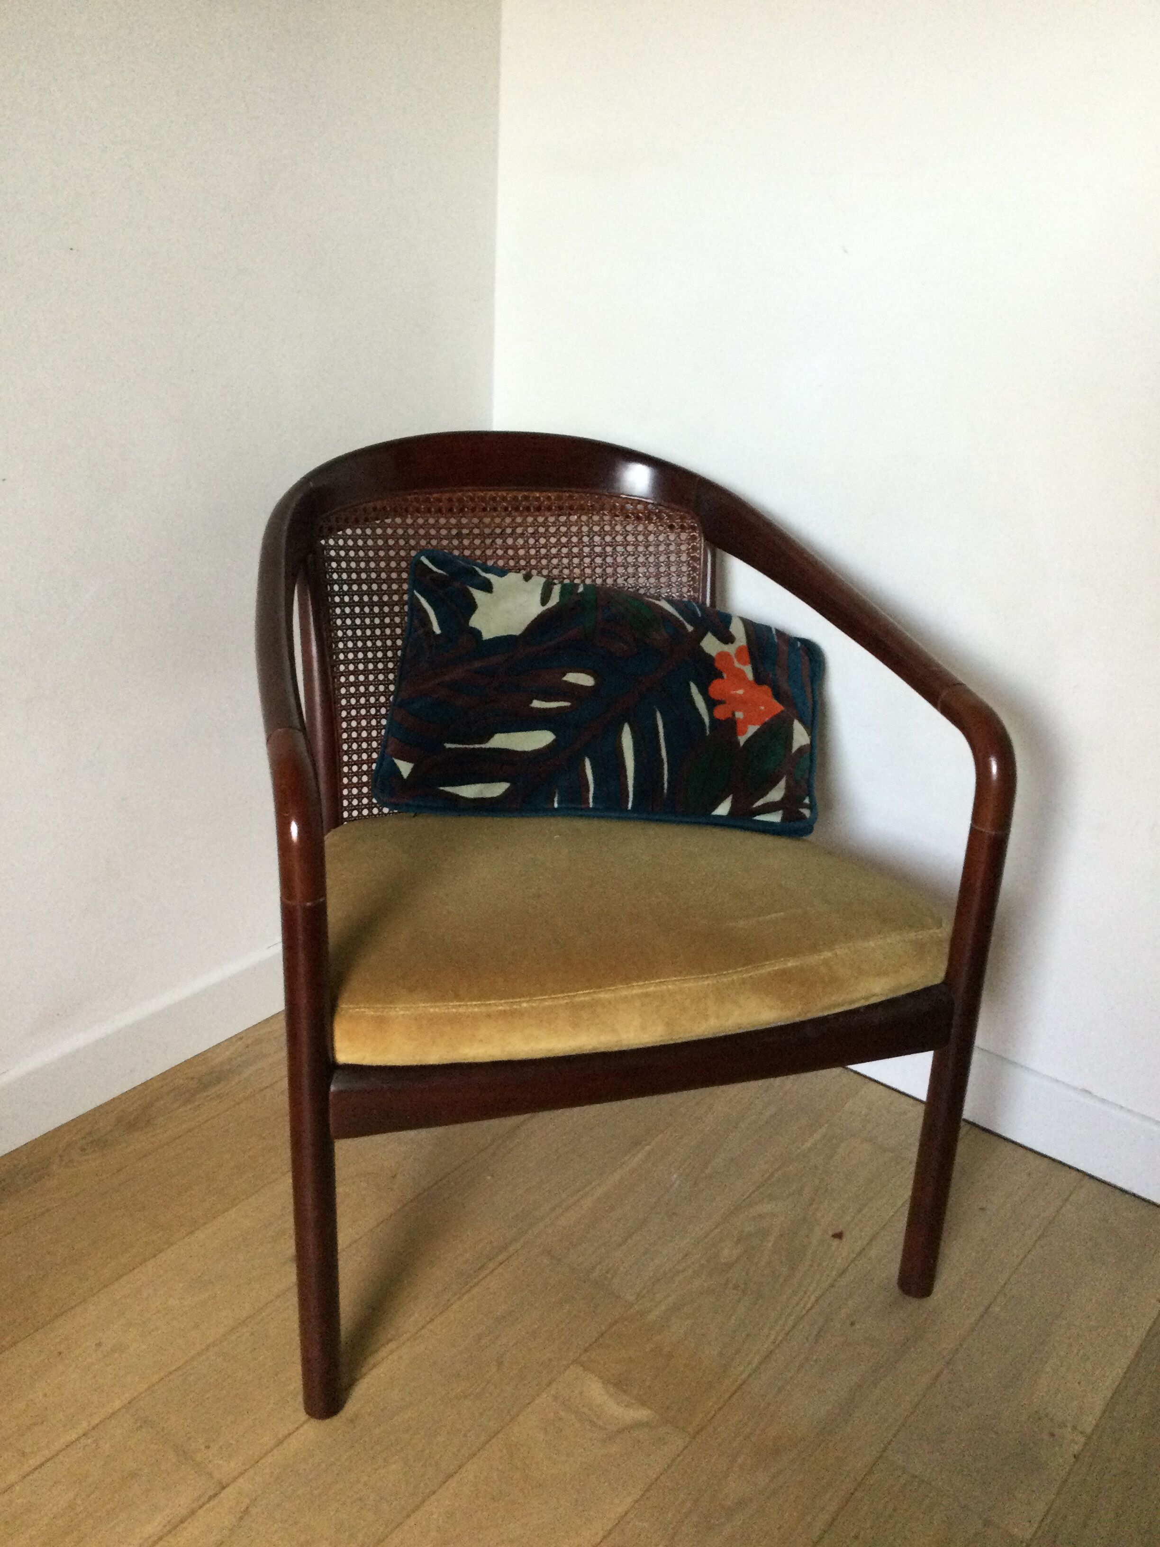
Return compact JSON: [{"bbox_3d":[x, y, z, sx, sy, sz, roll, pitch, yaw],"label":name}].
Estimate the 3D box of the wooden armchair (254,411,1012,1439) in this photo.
[{"bbox_3d":[-0.019,0.079,1.466,0.641,0.767,0.667,-4,23,-17],"label":"wooden armchair"}]

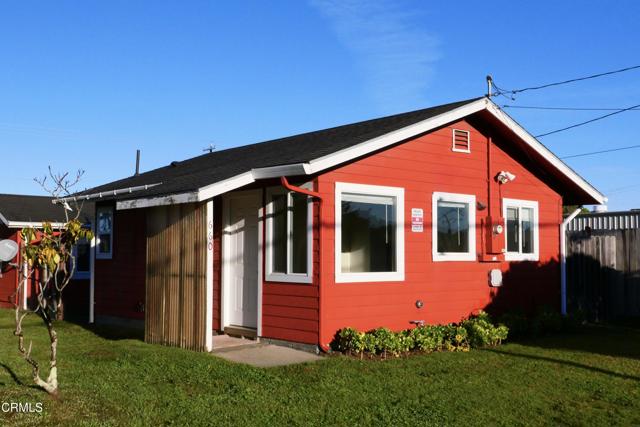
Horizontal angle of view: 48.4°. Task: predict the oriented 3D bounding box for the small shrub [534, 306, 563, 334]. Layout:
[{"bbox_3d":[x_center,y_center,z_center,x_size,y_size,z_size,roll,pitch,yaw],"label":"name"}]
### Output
[{"bbox_3d":[4.070,1.906,12.692,0.490,0.490,0.450,3,-4,-40],"label":"small shrub"}]

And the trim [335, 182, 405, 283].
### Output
[{"bbox_3d":[0.773,0.299,10.413,1.409,1.419,0.070,3,-4,-40],"label":"trim"}]

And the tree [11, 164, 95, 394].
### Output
[{"bbox_3d":[-2.743,0.696,7.293,0.800,2.240,0.720,1,-4,-20],"label":"tree"}]

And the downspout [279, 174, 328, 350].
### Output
[{"bbox_3d":[-0.188,0.693,9.563,0.720,2.380,0.300,3,-4,-40],"label":"downspout"}]

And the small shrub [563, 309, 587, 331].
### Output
[{"bbox_3d":[4.745,1.976,13.261,0.440,0.420,0.420,3,-4,-40],"label":"small shrub"}]

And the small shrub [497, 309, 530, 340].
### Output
[{"bbox_3d":[3.247,1.848,11.996,0.530,0.500,0.480,3,-4,-40],"label":"small shrub"}]

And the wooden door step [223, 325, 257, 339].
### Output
[{"bbox_3d":[-1.224,1.884,11.133,0.220,0.140,0.920,3,-4,-40],"label":"wooden door step"}]

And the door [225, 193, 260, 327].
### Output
[{"bbox_3d":[-1.197,0.754,11.217,0.090,2.100,0.950,3,-4,-40],"label":"door"}]

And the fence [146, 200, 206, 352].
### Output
[{"bbox_3d":[-2.159,0.928,10.582,0.090,2.090,1.850,3,-4,-40],"label":"fence"}]

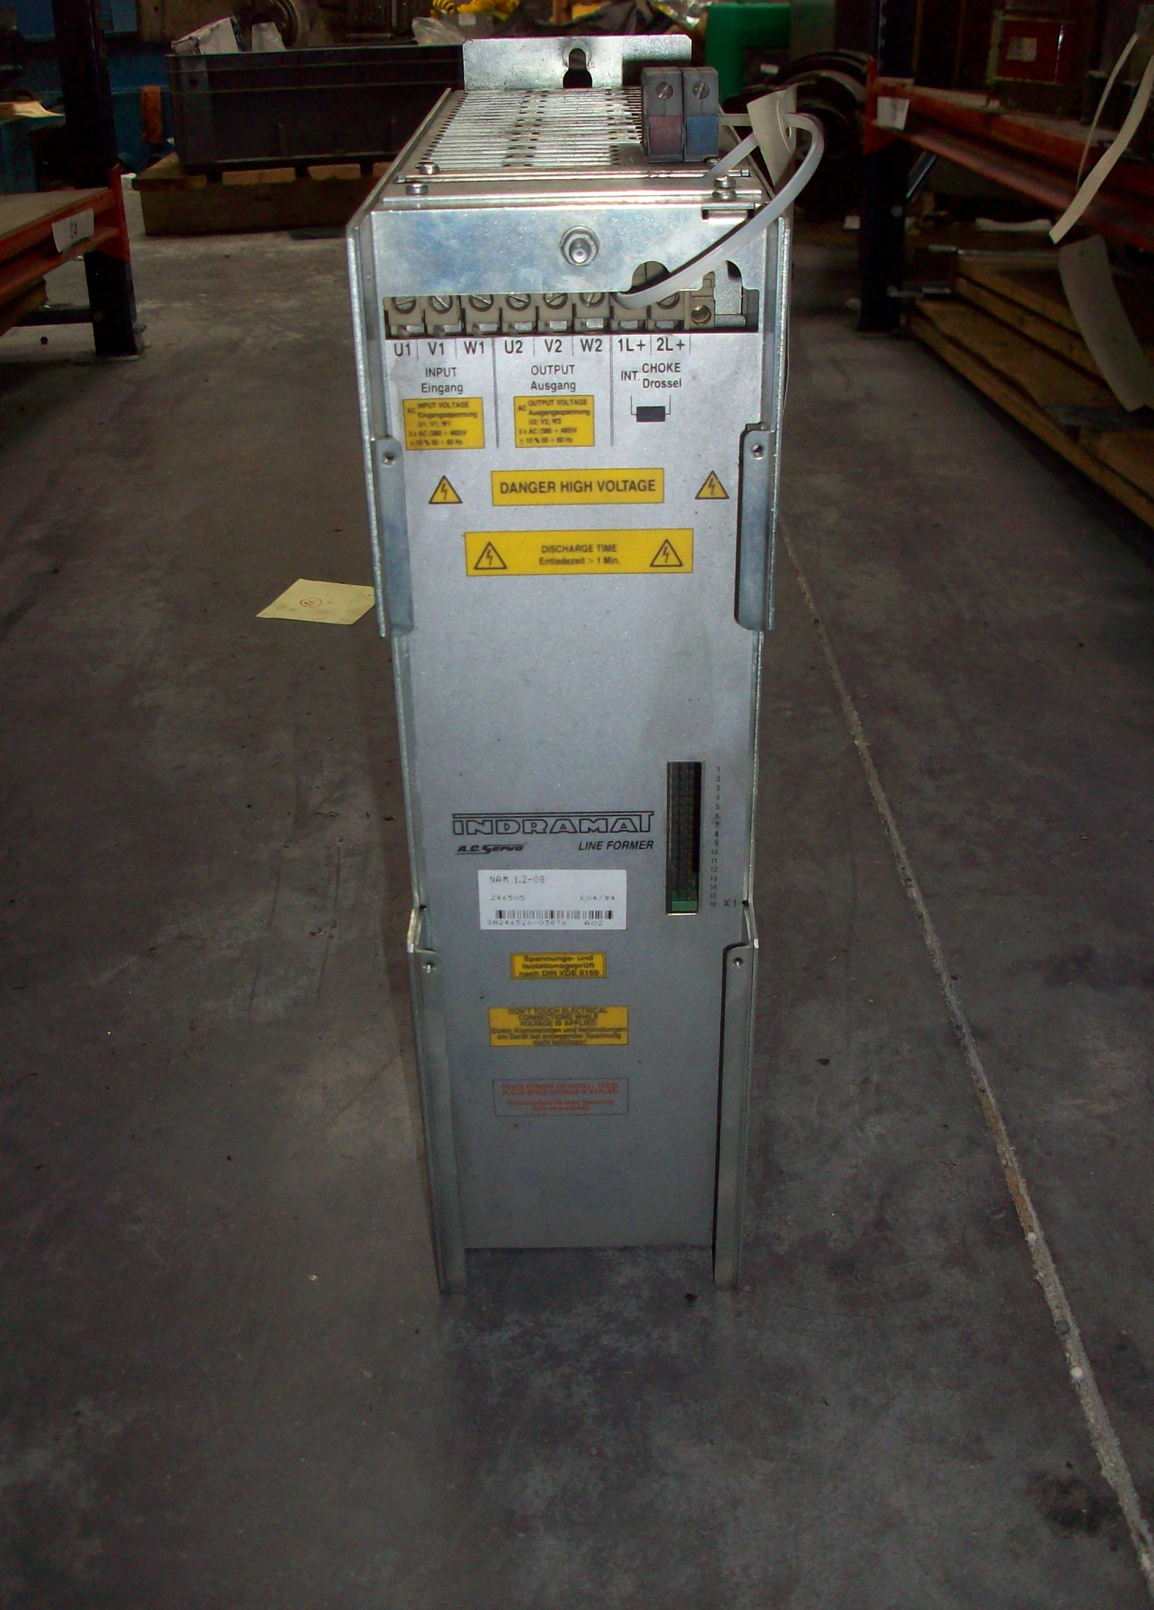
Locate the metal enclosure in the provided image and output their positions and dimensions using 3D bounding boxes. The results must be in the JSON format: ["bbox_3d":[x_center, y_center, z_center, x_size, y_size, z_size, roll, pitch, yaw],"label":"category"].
[{"bbox_3d":[0.002,-0.074,0.627,0.111,0.396,0.328,-1,30,1],"label":"metal enclosure"}]

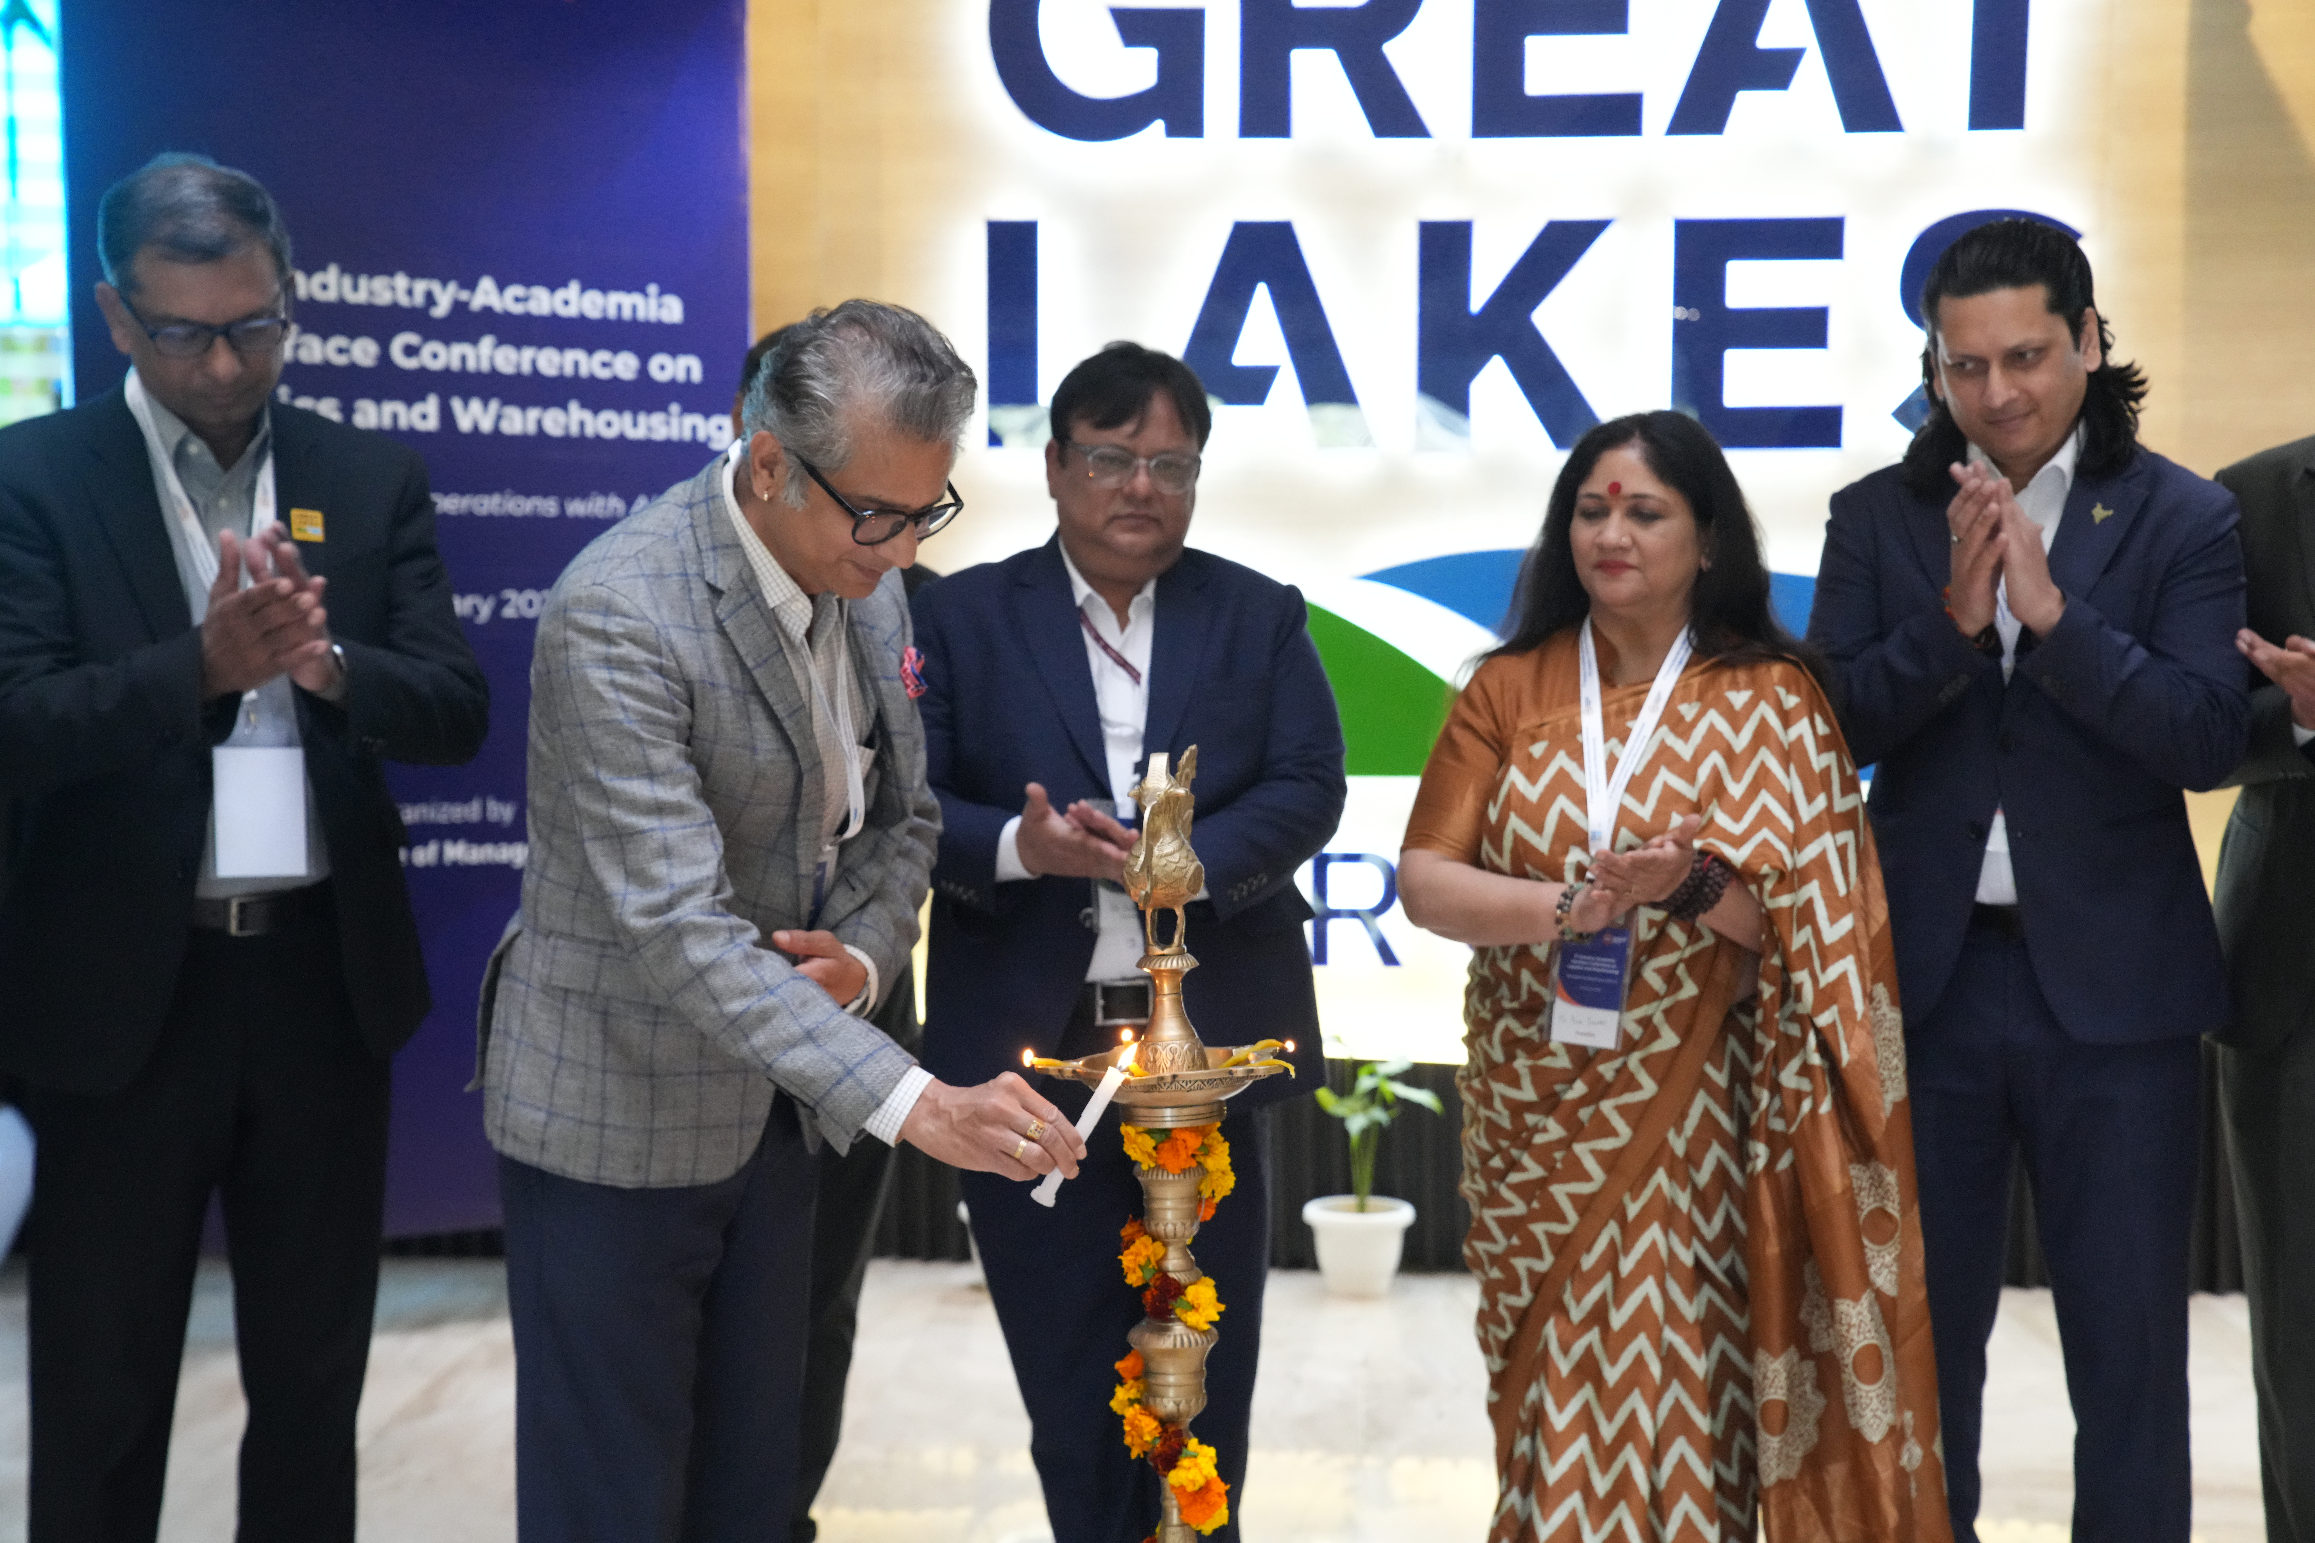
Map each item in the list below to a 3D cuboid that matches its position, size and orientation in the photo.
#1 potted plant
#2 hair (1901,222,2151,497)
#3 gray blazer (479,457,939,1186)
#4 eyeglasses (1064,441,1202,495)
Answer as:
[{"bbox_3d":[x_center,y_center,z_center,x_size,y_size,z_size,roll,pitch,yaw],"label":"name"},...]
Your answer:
[{"bbox_3d":[0.407,0.764,4.780,0.260,0.444,0.250,0,5,0],"label":"potted plant"},{"bbox_3d":[0.888,-0.428,2.580,0.230,0.275,0.230,3,11,30],"label":"hair"},{"bbox_3d":[-0.405,0.049,2.280,0.420,0.670,0.470,13,12,36],"label":"gray blazer"},{"bbox_3d":[-0.029,-0.356,2.881,0.137,0.046,0.138,3,14,-14],"label":"eyeglasses"}]

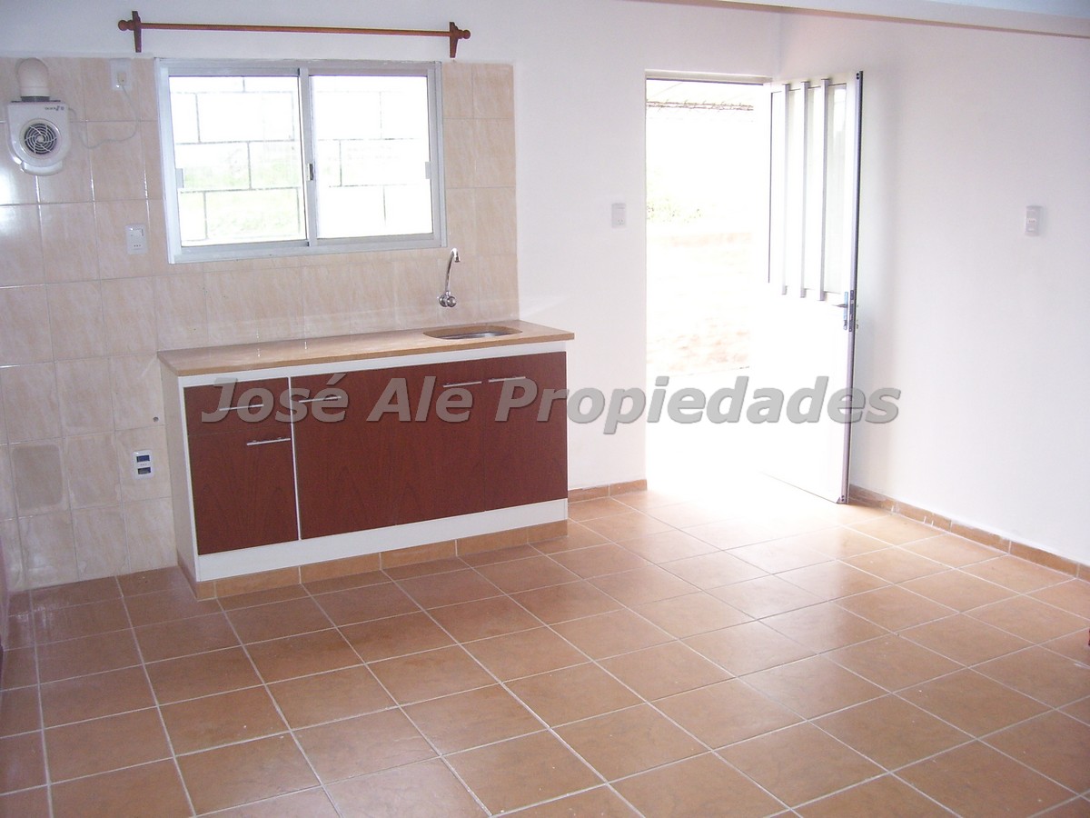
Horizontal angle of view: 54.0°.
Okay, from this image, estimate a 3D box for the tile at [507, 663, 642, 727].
[{"bbox_3d":[0.089,0.873,3.281,0.327,0.010,0.327,-7,13,-25],"label":"tile"}]

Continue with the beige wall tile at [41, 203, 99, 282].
[{"bbox_3d":[-1.800,-0.633,4.059,0.200,0.300,0.010,-7,13,-26],"label":"beige wall tile"}]

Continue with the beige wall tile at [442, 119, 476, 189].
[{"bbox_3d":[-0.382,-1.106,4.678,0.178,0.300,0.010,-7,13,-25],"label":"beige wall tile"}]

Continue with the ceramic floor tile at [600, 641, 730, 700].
[{"bbox_3d":[0.382,0.837,3.428,0.327,0.010,0.327,-7,13,-25],"label":"ceramic floor tile"}]

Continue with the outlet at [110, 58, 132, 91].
[{"bbox_3d":[-1.595,-1.257,4.035,0.072,0.113,0.018,-7,13,-26],"label":"outlet"}]

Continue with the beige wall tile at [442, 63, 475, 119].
[{"bbox_3d":[-0.386,-1.391,4.665,0.147,0.236,0.009,-7,13,-26],"label":"beige wall tile"}]

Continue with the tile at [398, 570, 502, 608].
[{"bbox_3d":[-0.369,0.705,4.176,0.329,0.010,0.329,-7,13,-26],"label":"tile"}]

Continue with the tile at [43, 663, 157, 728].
[{"bbox_3d":[-1.383,0.887,3.305,0.330,0.009,0.330,-7,13,-26],"label":"tile"}]

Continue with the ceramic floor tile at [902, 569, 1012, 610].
[{"bbox_3d":[1.561,0.689,4.044,0.330,0.010,0.330,-7,13,-26],"label":"ceramic floor tile"}]

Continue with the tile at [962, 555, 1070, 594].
[{"bbox_3d":[1.848,0.650,4.200,0.330,0.010,0.330,-7,13,-26],"label":"tile"}]

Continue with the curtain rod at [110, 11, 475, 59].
[{"bbox_3d":[-0.954,-1.488,4.263,1.420,0.150,0.085,-7,13,-25],"label":"curtain rod"}]

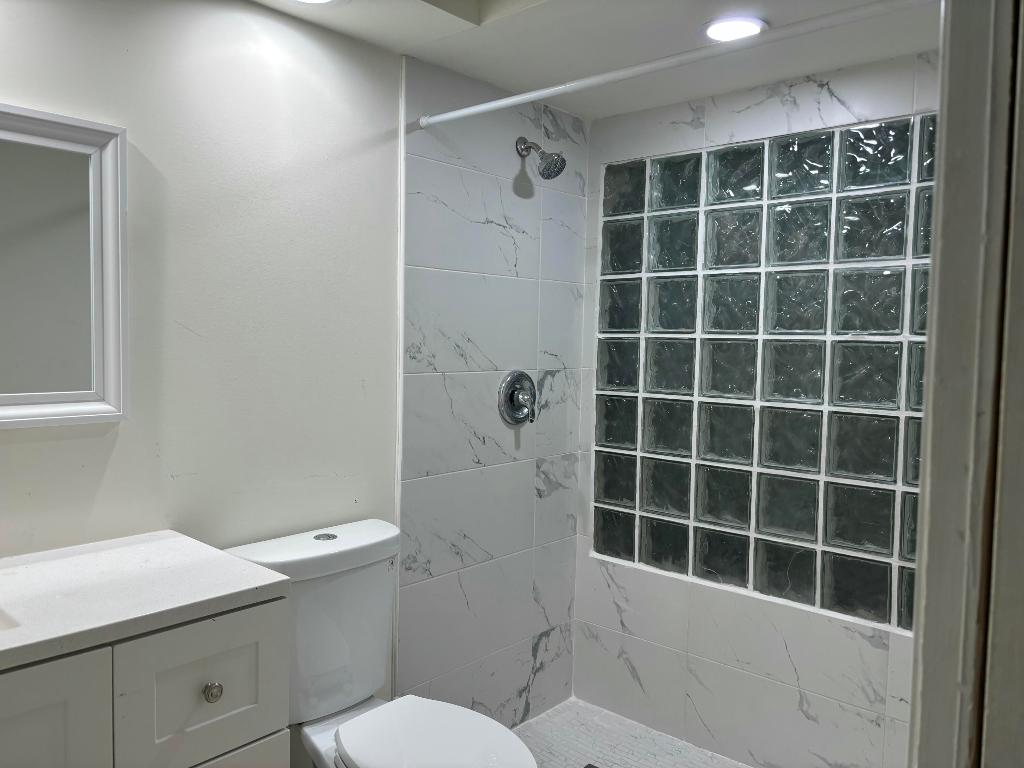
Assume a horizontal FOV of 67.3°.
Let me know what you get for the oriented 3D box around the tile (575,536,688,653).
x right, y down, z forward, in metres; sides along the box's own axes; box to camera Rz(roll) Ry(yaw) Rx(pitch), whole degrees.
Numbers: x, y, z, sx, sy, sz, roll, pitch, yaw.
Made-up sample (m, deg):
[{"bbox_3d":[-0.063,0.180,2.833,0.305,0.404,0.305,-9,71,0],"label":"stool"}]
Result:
[{"bbox_3d":[0.414,0.721,2.679,0.460,0.304,0.010,4,4,42],"label":"tile"}]

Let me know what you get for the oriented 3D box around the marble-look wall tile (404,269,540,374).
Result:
[{"bbox_3d":[-0.112,-0.189,2.372,0.010,0.304,0.593,4,4,42],"label":"marble-look wall tile"}]

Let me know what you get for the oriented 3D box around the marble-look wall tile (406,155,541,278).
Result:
[{"bbox_3d":[-0.105,-0.491,2.357,0.012,0.306,0.602,4,4,41],"label":"marble-look wall tile"}]

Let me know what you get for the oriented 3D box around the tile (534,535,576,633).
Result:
[{"bbox_3d":[0.152,0.715,2.746,0.012,0.313,0.249,4,4,41],"label":"tile"}]

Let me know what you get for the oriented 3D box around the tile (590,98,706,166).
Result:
[{"bbox_3d":[0.446,-0.842,2.600,0.459,0.167,0.012,4,4,41],"label":"tile"}]

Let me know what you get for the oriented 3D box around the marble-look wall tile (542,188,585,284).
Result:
[{"bbox_3d":[0.177,-0.508,2.677,0.012,0.306,0.249,4,4,41],"label":"marble-look wall tile"}]

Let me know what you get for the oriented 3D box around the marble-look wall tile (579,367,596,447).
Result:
[{"bbox_3d":[0.280,0.095,2.784,0.065,0.299,0.012,4,4,41],"label":"marble-look wall tile"}]

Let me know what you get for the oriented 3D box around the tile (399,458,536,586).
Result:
[{"bbox_3d":[-0.122,0.421,2.408,0.010,0.304,0.593,4,4,42],"label":"tile"}]

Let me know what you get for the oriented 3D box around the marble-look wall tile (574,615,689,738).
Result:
[{"bbox_3d":[0.408,1.023,2.696,0.460,0.299,0.010,4,4,42],"label":"marble-look wall tile"}]

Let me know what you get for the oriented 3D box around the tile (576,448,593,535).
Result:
[{"bbox_3d":[0.274,0.401,2.800,0.067,0.311,0.012,4,4,41],"label":"tile"}]

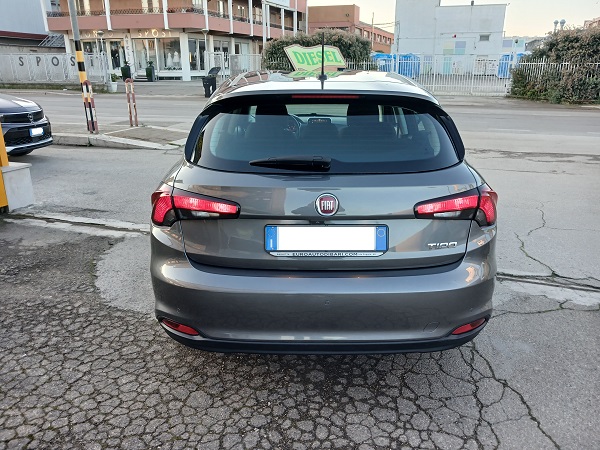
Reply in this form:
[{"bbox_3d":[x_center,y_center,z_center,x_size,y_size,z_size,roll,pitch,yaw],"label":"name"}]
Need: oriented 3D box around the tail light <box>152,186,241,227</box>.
[{"bbox_3d":[-0.500,-0.074,2.184,0.490,0.185,0.330,0,18,0],"label":"tail light"}]

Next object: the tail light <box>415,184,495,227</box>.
[{"bbox_3d":[0.735,-0.074,2.184,0.490,0.185,0.330,0,18,0],"label":"tail light"}]

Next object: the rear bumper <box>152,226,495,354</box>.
[{"bbox_3d":[0.120,0.265,2.235,1.770,0.520,0.470,0,18,0],"label":"rear bumper"}]

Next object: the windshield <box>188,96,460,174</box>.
[{"bbox_3d":[0.120,-0.416,2.118,1.300,0.325,0.300,0,18,0],"label":"windshield"}]

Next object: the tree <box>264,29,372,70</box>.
[{"bbox_3d":[1.175,-10.089,28.892,6.550,3.700,3.200,0,18,0],"label":"tree"}]

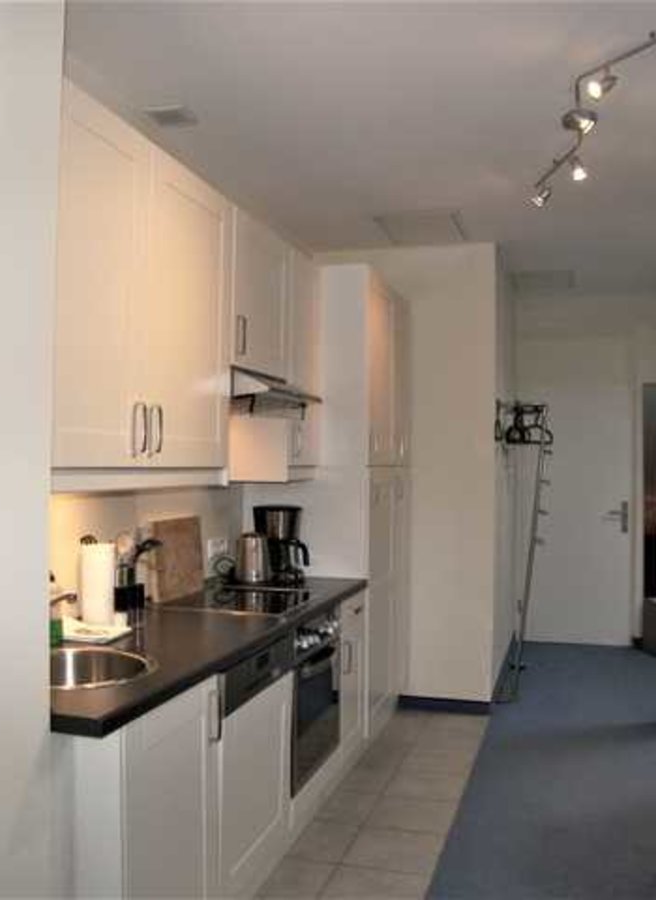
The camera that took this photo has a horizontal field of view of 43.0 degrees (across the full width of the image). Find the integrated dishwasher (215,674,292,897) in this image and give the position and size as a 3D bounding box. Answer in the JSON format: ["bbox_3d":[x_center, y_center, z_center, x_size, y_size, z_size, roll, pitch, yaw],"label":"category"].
[{"bbox_3d":[-0.501,1.003,2.608,0.608,0.550,0.615,0,-1,17],"label":"integrated dishwasher"}]

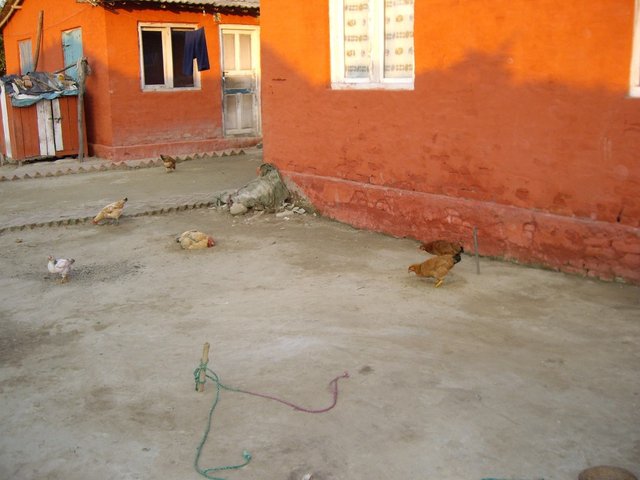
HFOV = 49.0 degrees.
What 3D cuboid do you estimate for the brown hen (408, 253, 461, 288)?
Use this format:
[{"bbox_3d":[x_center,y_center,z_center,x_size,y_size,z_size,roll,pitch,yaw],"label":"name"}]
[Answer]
[{"bbox_3d":[0.821,0.212,5.019,0.370,0.250,0.155,-2,13,-6],"label":"brown hen"}]

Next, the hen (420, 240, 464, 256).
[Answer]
[{"bbox_3d":[0.946,0.116,5.452,0.365,0.235,0.155,0,13,3],"label":"hen"}]

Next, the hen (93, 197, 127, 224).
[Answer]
[{"bbox_3d":[-2.181,-0.309,7.314,0.340,0.275,0.155,-1,13,0],"label":"hen"}]

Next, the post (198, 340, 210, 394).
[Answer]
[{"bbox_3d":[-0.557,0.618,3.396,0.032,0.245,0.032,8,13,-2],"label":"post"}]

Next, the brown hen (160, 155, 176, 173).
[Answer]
[{"bbox_3d":[-2.340,-1.195,10.848,0.285,0.270,0.160,-12,17,-38],"label":"brown hen"}]

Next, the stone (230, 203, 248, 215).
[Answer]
[{"bbox_3d":[-0.896,-0.358,7.803,0.180,0.115,0.140,-1,13,0],"label":"stone"}]

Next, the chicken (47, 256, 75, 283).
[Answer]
[{"bbox_3d":[-1.939,0.215,5.264,0.215,0.195,0.125,-5,14,-17],"label":"chicken"}]

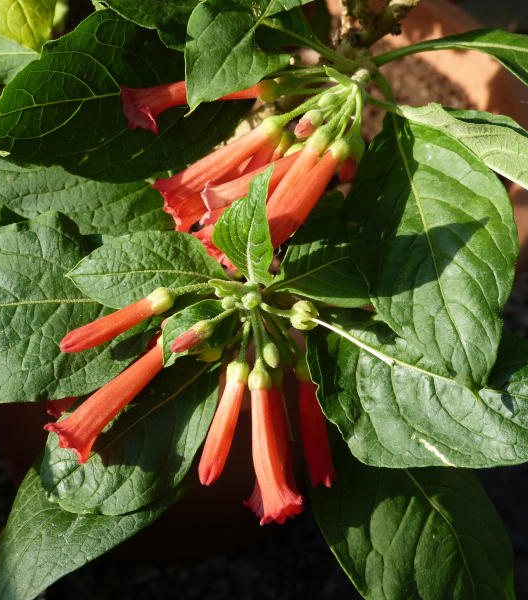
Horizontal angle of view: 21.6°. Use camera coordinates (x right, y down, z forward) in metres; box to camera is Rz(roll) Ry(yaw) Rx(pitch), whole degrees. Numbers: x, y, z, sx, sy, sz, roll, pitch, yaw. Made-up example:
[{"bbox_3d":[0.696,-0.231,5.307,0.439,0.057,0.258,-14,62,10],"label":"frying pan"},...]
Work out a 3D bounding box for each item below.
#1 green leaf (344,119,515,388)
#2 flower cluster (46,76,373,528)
[{"bbox_3d":[0.062,-0.018,0.510,0.058,0.022,0.108,-10,69,-9],"label":"green leaf"},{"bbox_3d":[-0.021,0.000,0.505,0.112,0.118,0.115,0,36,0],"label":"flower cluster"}]

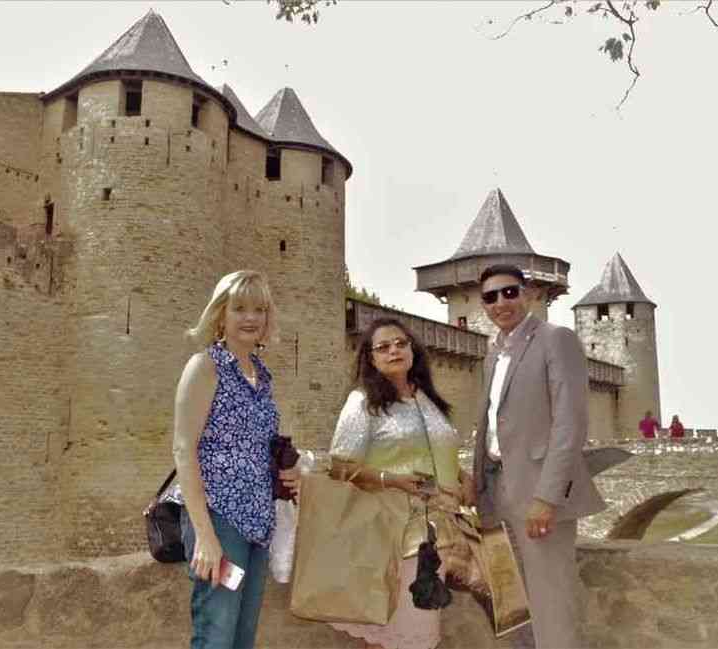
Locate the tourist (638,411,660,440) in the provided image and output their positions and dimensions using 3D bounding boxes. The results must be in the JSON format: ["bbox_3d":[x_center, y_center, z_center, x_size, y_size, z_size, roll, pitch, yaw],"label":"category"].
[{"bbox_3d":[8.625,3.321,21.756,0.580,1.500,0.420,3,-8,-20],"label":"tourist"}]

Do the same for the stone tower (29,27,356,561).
[{"bbox_3d":[-6.531,-1.593,32.304,7.800,21.500,15.100,-5,-9,34],"label":"stone tower"}]

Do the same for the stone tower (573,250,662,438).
[{"bbox_3d":[24.952,3.053,70.161,8.200,20.300,8.200,-5,-9,37],"label":"stone tower"}]

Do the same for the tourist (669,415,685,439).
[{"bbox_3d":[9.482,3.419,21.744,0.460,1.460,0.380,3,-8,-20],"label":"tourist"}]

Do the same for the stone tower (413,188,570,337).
[{"bbox_3d":[10.376,0.486,56.372,11.400,22.600,11.400,-5,-9,34],"label":"stone tower"}]

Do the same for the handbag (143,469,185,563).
[{"bbox_3d":[-0.583,0.597,2.294,0.130,0.300,0.220,5,-9,-37],"label":"handbag"}]

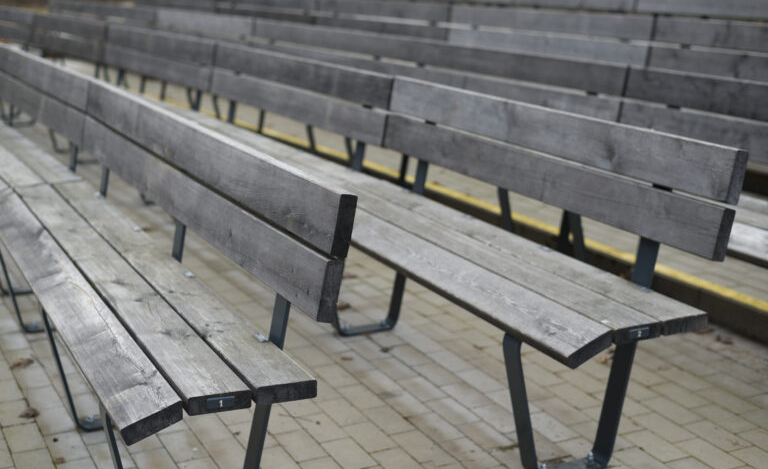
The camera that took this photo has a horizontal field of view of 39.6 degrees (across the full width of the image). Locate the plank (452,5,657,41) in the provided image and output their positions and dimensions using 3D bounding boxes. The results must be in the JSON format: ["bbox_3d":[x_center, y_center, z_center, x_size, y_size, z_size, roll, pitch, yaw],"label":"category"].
[{"bbox_3d":[0.959,-1.286,6.462,0.039,0.131,1.882,5,10,-33],"label":"plank"}]

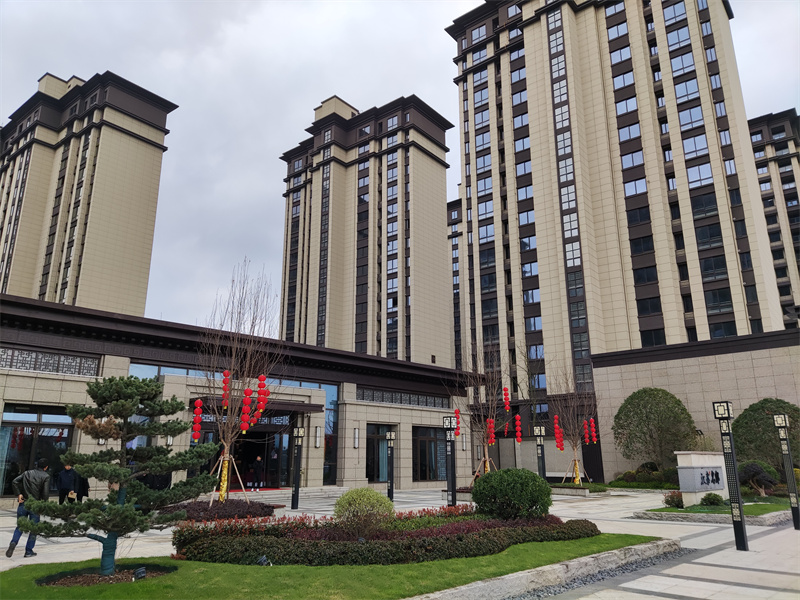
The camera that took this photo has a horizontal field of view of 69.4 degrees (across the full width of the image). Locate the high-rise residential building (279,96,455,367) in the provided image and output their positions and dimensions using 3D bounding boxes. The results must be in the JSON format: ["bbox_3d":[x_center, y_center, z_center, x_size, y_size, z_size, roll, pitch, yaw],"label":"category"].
[{"bbox_3d":[-7.339,-2.681,93.427,31.000,57.000,15.200,-12,-19,37],"label":"high-rise residential building"}]

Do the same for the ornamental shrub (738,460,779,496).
[{"bbox_3d":[12.825,6.431,20.700,1.320,1.200,1.200,-13,-20,40],"label":"ornamental shrub"}]

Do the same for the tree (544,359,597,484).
[{"bbox_3d":[8.682,6.135,29.423,2.600,6.368,2.500,-4,-16,16],"label":"tree"}]

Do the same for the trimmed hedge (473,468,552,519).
[{"bbox_3d":[2.580,4.557,13.369,1.800,1.264,1.750,-3,-16,10],"label":"trimmed hedge"}]

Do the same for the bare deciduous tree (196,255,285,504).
[{"bbox_3d":[-4.783,2.261,17.220,2.450,7.403,2.400,4,-16,-15],"label":"bare deciduous tree"}]

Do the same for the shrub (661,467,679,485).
[{"bbox_3d":[14.895,9.727,31.700,1.100,0.980,1.050,-13,-20,40],"label":"shrub"}]

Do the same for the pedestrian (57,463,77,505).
[{"bbox_3d":[-10.301,5.840,17.900,0.550,1.680,0.360,8,-17,-28],"label":"pedestrian"}]

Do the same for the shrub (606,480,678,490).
[{"bbox_3d":[13.140,9.822,30.800,4.691,0.420,1.000,-13,-20,40],"label":"shrub"}]

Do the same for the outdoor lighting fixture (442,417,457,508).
[{"bbox_3d":[1.392,4.674,15.930,0.310,2.845,0.310,15,-21,-43],"label":"outdoor lighting fixture"}]

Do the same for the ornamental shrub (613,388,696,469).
[{"bbox_3d":[13.722,7.375,31.154,4.200,5.180,4.100,-7,-17,22],"label":"ornamental shrub"}]

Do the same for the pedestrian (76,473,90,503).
[{"bbox_3d":[-9.727,5.795,17.701,0.520,1.660,0.350,-4,-16,14],"label":"pedestrian"}]

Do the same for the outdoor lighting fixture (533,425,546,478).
[{"bbox_3d":[4.946,5.832,20.066,0.270,2.800,0.270,-13,-20,40],"label":"outdoor lighting fixture"}]

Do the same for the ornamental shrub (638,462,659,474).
[{"bbox_3d":[14.394,9.914,33.400,1.120,1.050,1.100,-13,-20,40],"label":"ornamental shrub"}]

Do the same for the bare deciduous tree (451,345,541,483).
[{"bbox_3d":[4.560,5.747,29.075,4.200,6.700,4.200,0,-15,0],"label":"bare deciduous tree"}]

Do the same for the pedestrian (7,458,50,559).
[{"bbox_3d":[-6.861,3.821,10.672,0.550,1.724,0.500,-1,-15,5],"label":"pedestrian"}]

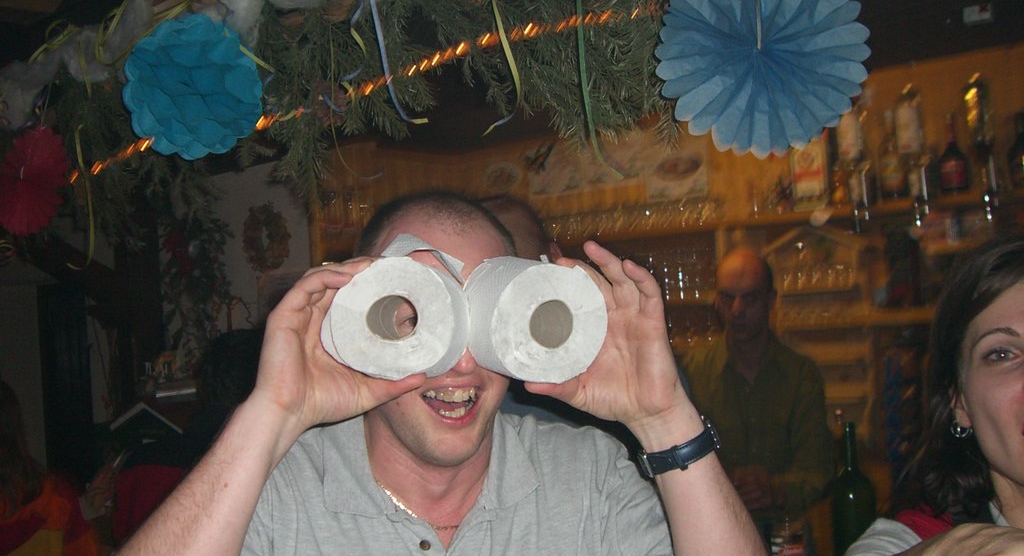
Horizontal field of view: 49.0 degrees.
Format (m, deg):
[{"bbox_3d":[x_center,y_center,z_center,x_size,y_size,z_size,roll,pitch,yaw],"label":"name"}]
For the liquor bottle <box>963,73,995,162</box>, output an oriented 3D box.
[{"bbox_3d":[1.369,-0.471,3.300,0.082,0.265,0.082,-5,-4,30],"label":"liquor bottle"}]

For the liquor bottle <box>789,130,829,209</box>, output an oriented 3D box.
[{"bbox_3d":[0.948,-0.360,3.600,0.107,0.280,0.085,-5,-3,25],"label":"liquor bottle"}]

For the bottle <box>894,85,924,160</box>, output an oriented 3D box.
[{"bbox_3d":[1.201,-0.461,3.400,0.078,0.240,0.078,-5,-4,30],"label":"bottle"}]

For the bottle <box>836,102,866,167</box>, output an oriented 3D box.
[{"bbox_3d":[1.057,-0.441,3.500,0.080,0.240,0.080,-5,-4,30],"label":"bottle"}]

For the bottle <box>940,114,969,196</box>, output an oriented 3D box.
[{"bbox_3d":[1.355,-0.384,3.450,0.090,0.250,0.090,-5,-4,30],"label":"bottle"}]

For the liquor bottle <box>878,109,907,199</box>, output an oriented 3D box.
[{"bbox_3d":[1.203,-0.393,3.550,0.083,0.280,0.083,-5,-4,30],"label":"liquor bottle"}]

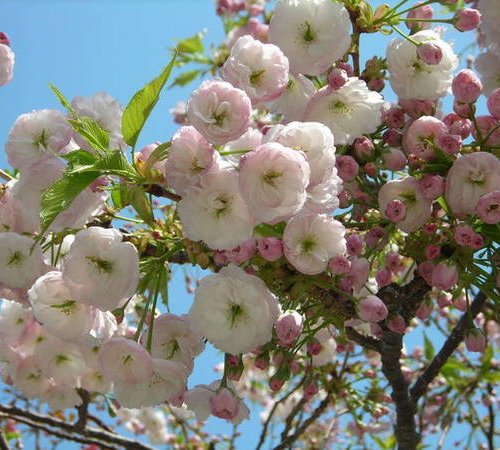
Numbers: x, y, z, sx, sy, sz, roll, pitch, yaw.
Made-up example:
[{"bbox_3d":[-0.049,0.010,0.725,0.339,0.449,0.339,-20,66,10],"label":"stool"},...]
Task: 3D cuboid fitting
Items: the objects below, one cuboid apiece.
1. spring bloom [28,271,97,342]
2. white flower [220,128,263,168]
[{"bbox_3d":[-0.114,0.050,0.950,0.042,0.042,0.025,-6,18,13],"label":"spring bloom"},{"bbox_3d":[-0.007,-0.046,0.980,0.033,0.032,0.024,3,5,-6],"label":"white flower"}]

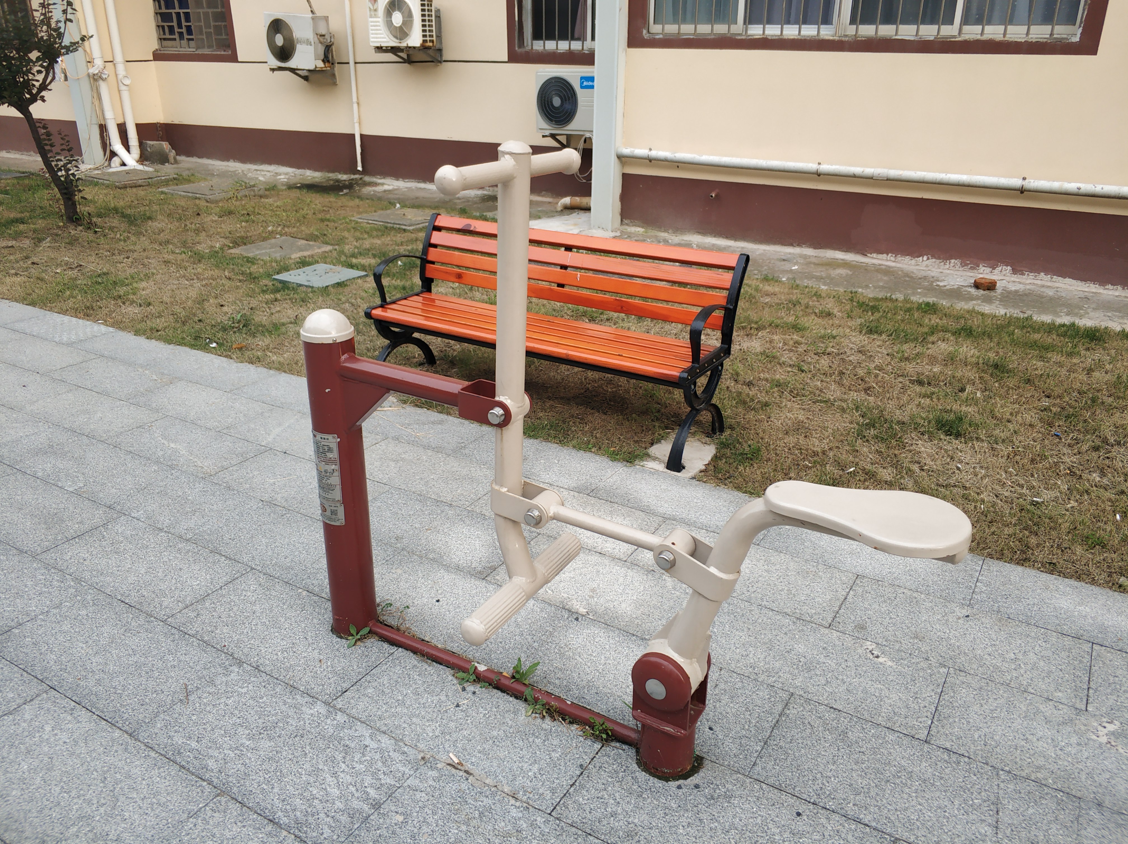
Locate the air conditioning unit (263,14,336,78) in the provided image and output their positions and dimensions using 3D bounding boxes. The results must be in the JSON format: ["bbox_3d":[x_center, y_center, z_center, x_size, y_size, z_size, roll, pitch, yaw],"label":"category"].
[{"bbox_3d":[-2.825,-4.055,9.386,0.710,0.535,0.270,16,28,27],"label":"air conditioning unit"}]

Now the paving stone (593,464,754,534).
[{"bbox_3d":[0.417,0.284,2.940,0.600,0.040,0.300,14,26,28],"label":"paving stone"}]

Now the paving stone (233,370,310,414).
[{"bbox_3d":[-1.117,-0.095,3.798,0.598,0.035,0.301,14,26,28],"label":"paving stone"}]

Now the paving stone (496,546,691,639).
[{"bbox_3d":[0.106,0.481,2.480,0.598,0.035,0.301,14,26,28],"label":"paving stone"}]

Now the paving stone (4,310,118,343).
[{"bbox_3d":[-2.644,-0.473,4.637,0.600,0.040,0.300,14,26,28],"label":"paving stone"}]

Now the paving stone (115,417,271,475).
[{"bbox_3d":[-1.434,0.100,3.313,0.600,0.040,0.300,14,26,28],"label":"paving stone"}]

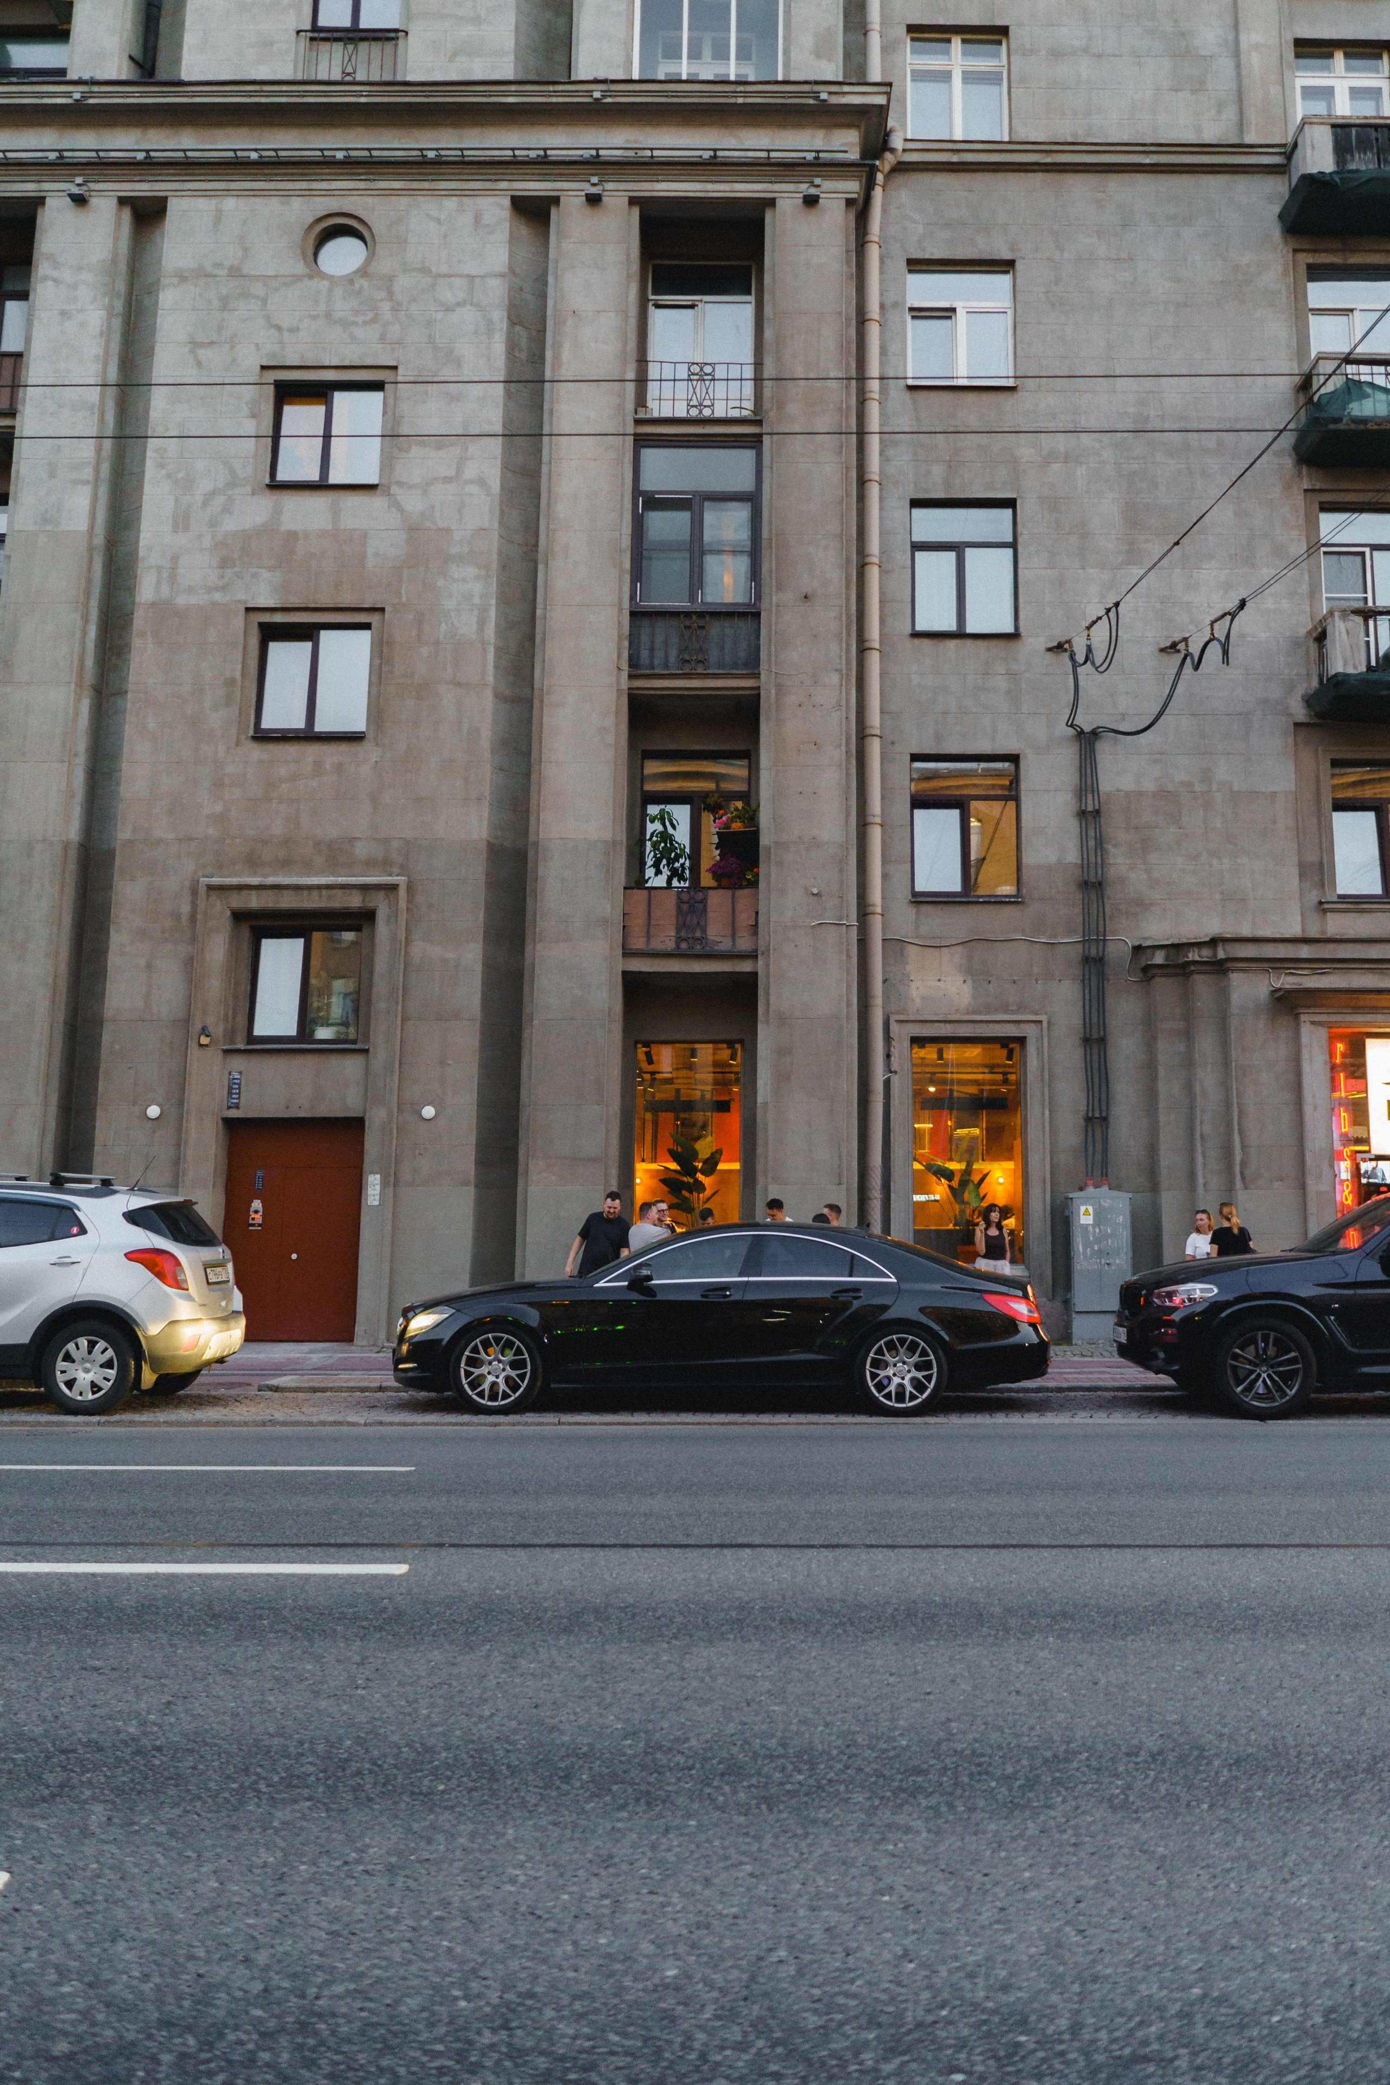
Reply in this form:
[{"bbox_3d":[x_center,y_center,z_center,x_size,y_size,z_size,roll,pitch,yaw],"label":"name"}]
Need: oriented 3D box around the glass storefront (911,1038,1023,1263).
[{"bbox_3d":[3.158,1.269,18.830,1.316,2.645,0.150,1,-9,1],"label":"glass storefront"}]

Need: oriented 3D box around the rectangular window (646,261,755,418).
[{"bbox_3d":[0.088,-9.407,21.924,1.452,2.450,0.180,1,-10,1],"label":"rectangular window"}]

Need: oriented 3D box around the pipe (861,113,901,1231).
[{"bbox_3d":[2.282,-4.322,19.342,0.467,15.157,0.400,1,-9,1],"label":"pipe"}]

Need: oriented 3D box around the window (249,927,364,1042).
[{"bbox_3d":[-4.851,-0.713,20.291,1.427,1.483,0.180,1,-10,1],"label":"window"}]

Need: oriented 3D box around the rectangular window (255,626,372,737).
[{"bbox_3d":[-4.886,-4.624,20.851,1.498,1.497,0.180,1,-10,1],"label":"rectangular window"}]

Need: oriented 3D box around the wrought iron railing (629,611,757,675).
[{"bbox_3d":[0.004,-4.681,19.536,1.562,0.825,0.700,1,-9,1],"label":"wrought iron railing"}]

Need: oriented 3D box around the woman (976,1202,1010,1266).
[{"bbox_3d":[3.300,2.604,17.871,0.460,1.650,0.300,4,-10,-17],"label":"woman"}]

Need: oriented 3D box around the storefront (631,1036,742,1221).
[{"bbox_3d":[-0.067,1.280,20.119,1.343,2.600,0.180,1,-10,1],"label":"storefront"}]

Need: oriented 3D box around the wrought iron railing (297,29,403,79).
[{"bbox_3d":[-4.680,-13.453,22.138,1.483,0.860,0.220,1,-10,1],"label":"wrought iron railing"}]

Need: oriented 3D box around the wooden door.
[{"bbox_3d":[-4.547,2.132,18.475,1.569,2.537,0.120,1,-9,1],"label":"wooden door"}]

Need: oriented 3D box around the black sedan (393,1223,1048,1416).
[{"bbox_3d":[0.200,2.097,12.418,4.940,1.420,1.880,1,-9,1],"label":"black sedan"}]

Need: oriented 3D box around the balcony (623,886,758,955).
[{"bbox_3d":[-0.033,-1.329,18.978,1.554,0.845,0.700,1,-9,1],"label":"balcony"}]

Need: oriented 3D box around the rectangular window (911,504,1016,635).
[{"bbox_3d":[3.539,-6.238,21.361,1.401,1.873,0.180,1,-10,1],"label":"rectangular window"}]

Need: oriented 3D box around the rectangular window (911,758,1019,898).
[{"bbox_3d":[3.462,-2.751,20.772,1.383,1.868,0.180,1,-10,1],"label":"rectangular window"}]

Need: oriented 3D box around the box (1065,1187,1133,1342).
[{"bbox_3d":[4.802,2.690,19.355,0.770,1.834,0.380,1,-10,1],"label":"box"}]

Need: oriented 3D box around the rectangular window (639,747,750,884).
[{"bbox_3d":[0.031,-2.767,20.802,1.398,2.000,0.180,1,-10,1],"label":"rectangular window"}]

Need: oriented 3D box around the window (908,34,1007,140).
[{"bbox_3d":[3.414,-12.402,21.103,1.307,1.567,0.150,1,-9,1],"label":"window"}]

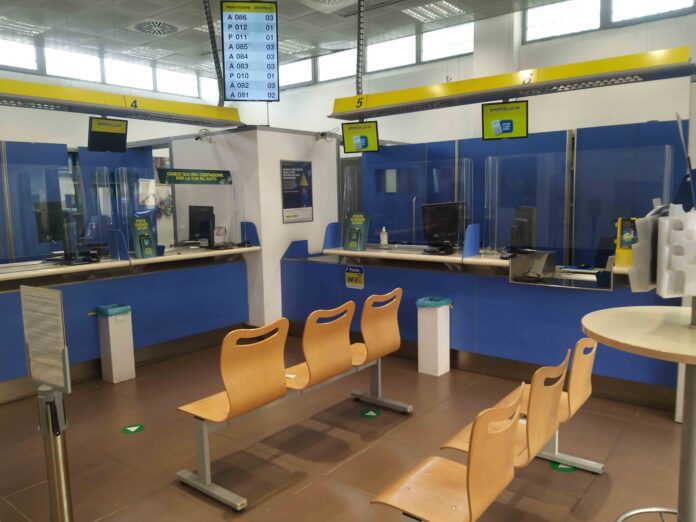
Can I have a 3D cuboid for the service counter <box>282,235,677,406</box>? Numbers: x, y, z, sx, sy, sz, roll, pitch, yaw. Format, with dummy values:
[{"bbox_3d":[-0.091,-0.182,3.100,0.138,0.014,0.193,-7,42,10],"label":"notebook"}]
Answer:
[{"bbox_3d":[0.847,0.428,4.960,3.782,1.054,0.728,4,9,38],"label":"service counter"}]

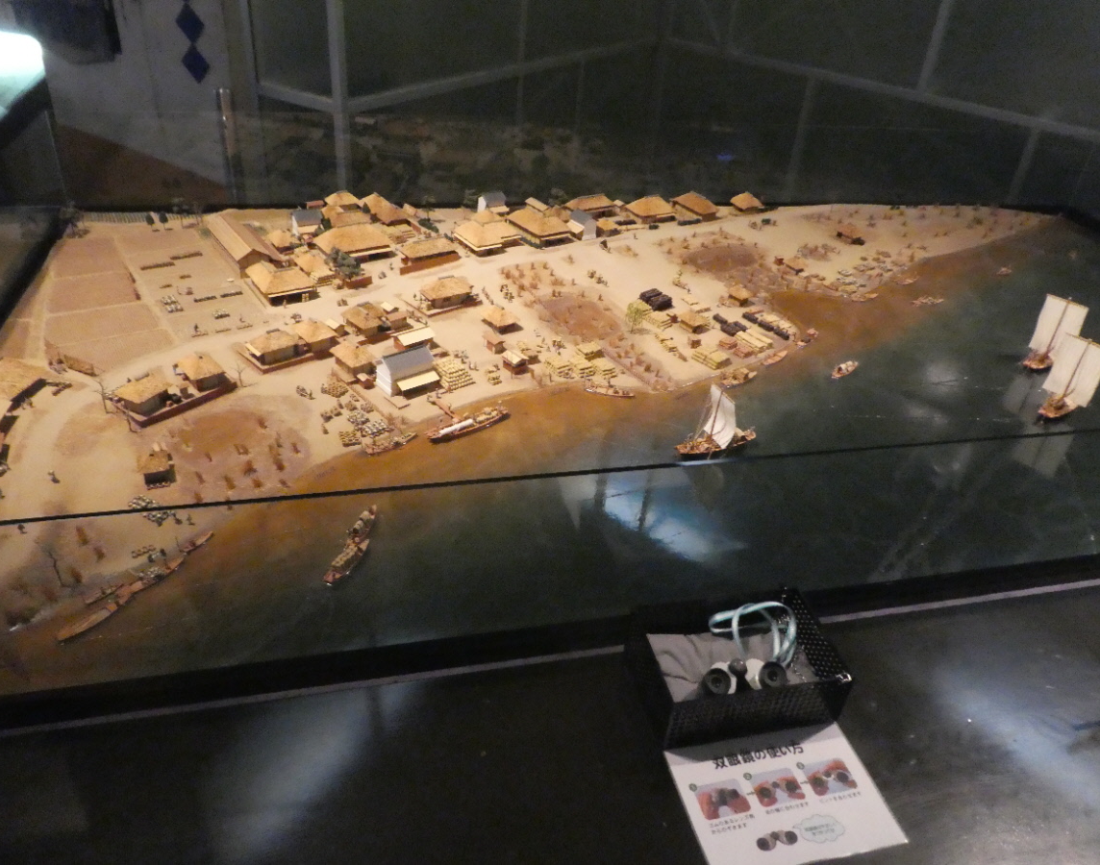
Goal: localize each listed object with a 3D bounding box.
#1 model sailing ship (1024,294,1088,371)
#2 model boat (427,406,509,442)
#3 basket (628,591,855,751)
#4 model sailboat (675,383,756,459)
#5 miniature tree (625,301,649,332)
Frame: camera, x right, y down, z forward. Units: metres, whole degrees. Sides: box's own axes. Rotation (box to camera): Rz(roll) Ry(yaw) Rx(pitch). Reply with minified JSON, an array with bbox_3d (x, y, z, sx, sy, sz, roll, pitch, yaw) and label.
[{"bbox_3d":[1.075,-0.211,1.712,0.150,0.145,0.084,-16,38,-27],"label":"model sailing ship"},{"bbox_3d":[-0.143,-0.019,1.392,0.149,0.029,0.035,-15,38,-26],"label":"model boat"},{"bbox_3d":[0.213,0.270,0.931,0.214,0.076,0.139,-4,34,-13],"label":"basket"},{"bbox_3d":[0.287,-0.021,1.353,0.150,0.128,0.075,-6,35,-14],"label":"model sailboat"},{"bbox_3d":[0.184,-0.249,1.706,0.050,0.066,0.050,-4,34,-13],"label":"miniature tree"}]

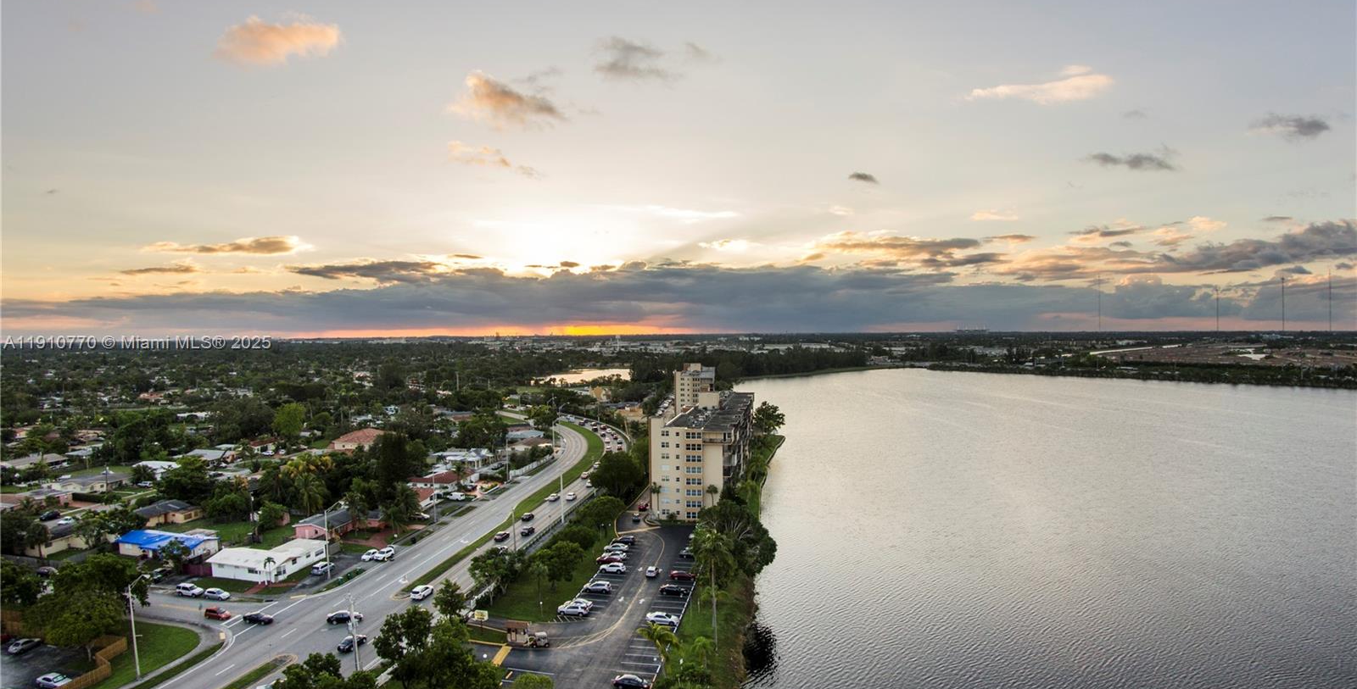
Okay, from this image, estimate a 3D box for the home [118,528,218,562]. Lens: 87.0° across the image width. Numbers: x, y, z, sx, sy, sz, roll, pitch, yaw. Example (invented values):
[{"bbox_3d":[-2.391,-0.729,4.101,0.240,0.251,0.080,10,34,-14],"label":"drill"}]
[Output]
[{"bbox_3d":[-102.990,40.230,145.920,17.600,3.900,10.000,0,1,10],"label":"home"}]

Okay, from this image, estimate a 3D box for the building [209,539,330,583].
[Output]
[{"bbox_3d":[-77.050,40.280,135.100,14.200,3.800,15.800,0,1,10],"label":"building"}]

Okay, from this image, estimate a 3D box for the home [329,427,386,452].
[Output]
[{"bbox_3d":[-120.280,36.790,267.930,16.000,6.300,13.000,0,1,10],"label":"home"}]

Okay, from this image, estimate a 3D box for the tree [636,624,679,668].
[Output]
[{"bbox_3d":[-2.360,40.480,95.310,5.200,6.100,5.200,0,1,10],"label":"tree"}]

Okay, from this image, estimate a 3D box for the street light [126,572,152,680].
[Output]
[{"bbox_3d":[-68.900,36.250,91.270,2.900,13.300,0.500,0,1,14],"label":"street light"}]

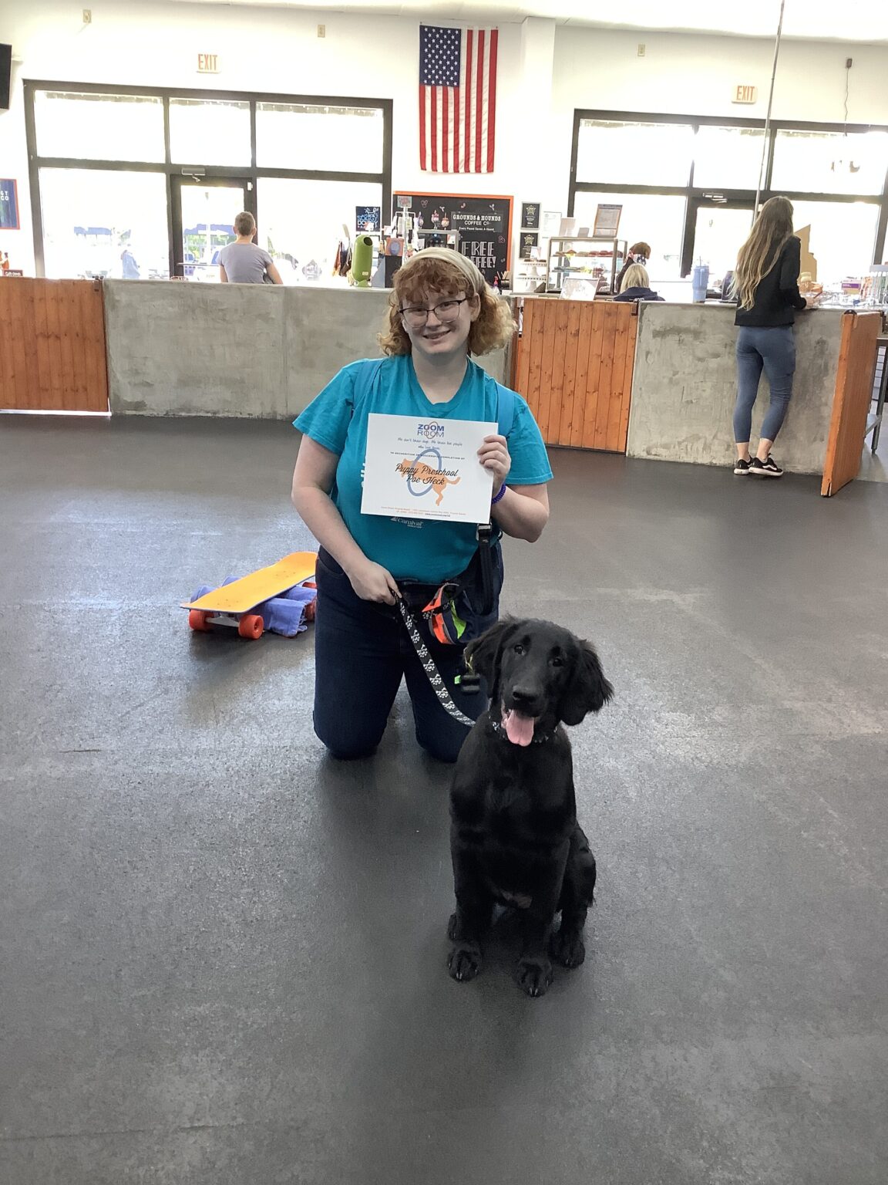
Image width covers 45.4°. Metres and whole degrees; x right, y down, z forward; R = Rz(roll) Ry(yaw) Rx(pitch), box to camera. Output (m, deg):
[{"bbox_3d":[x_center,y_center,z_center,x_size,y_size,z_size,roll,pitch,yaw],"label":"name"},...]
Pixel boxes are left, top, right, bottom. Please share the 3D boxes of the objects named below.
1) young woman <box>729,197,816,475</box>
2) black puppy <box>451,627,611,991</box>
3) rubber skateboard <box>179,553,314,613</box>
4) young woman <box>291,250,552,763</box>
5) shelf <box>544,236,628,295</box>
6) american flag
[{"bbox_3d":[2.118,-1.637,6.843,0.460,1.690,0.420,13,19,33],"label":"young woman"},{"bbox_3d":[0.161,0.307,1.791,0.260,0.590,0.410,6,16,14],"label":"black puppy"},{"bbox_3d":[-0.596,0.011,3.586,0.200,0.125,0.700,7,17,18],"label":"rubber skateboard"},{"bbox_3d":[-0.047,-0.224,2.588,0.600,1.160,0.620,2,16,0],"label":"young woman"},{"bbox_3d":[1.150,-2.552,8.308,0.560,0.430,0.450,7,17,18],"label":"shelf"},{"bbox_3d":[0.182,-5.502,11.897,0.890,1.500,0.040,1,16,-4],"label":"american flag"}]

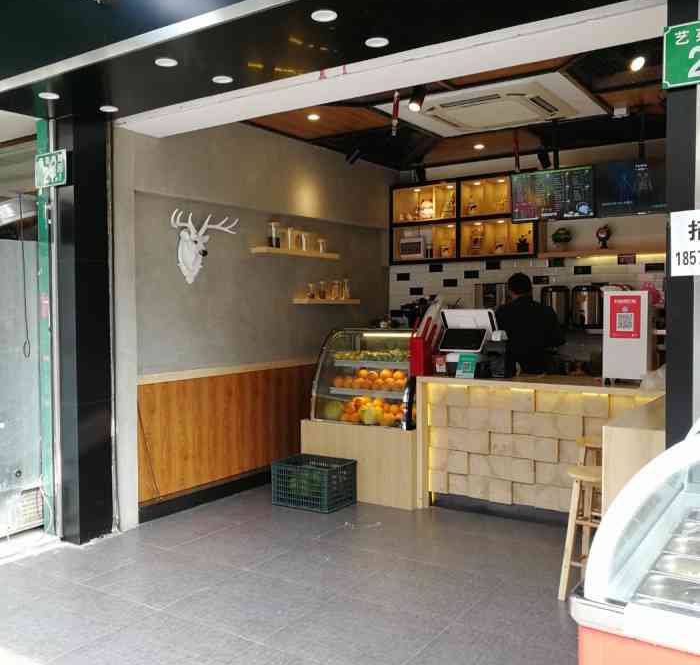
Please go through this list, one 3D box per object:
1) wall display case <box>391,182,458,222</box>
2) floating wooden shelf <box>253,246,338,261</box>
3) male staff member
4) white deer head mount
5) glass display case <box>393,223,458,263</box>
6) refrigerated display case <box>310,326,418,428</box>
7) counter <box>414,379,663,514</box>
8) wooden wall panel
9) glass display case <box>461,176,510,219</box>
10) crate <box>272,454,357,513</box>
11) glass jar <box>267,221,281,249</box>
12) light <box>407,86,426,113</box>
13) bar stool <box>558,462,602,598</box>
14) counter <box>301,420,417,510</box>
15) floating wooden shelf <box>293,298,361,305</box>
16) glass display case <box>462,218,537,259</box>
[{"bbox_3d":[0.757,-1.194,6.848,0.705,0.366,0.270,1,2,34],"label":"wall display case"},{"bbox_3d":[-0.415,-0.638,5.914,0.160,0.045,0.980,1,2,34],"label":"floating wooden shelf"},{"bbox_3d":[1.352,0.361,5.542,0.520,1.640,0.380,0,2,26],"label":"male staff member"},{"bbox_3d":[-1.020,-0.573,4.969,0.230,0.475,0.630,1,2,34],"label":"white deer head mount"},{"bbox_3d":[0.760,-0.830,6.860,0.705,0.363,0.270,1,2,34],"label":"glass display case"},{"bbox_3d":[0.240,0.317,5.505,0.830,0.680,0.650,1,2,34],"label":"refrigerated display case"},{"bbox_3d":[1.356,0.759,4.817,1.680,0.902,0.670,1,2,34],"label":"counter"},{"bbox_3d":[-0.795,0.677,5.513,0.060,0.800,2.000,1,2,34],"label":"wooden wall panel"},{"bbox_3d":[1.340,-1.186,6.455,0.700,0.366,0.270,1,2,34],"label":"glass display case"},{"bbox_3d":[-0.252,1.062,5.127,0.480,0.295,0.340,1,2,33],"label":"crate"},{"bbox_3d":[-0.595,-0.767,5.667,0.106,0.218,0.106,0,2,0],"label":"glass jar"},{"bbox_3d":[0.414,-1.441,4.500,0.100,0.160,0.130,1,2,28],"label":"light"},{"bbox_3d":[1.200,0.953,3.460,0.340,0.599,0.340,1,2,34],"label":"bar stool"},{"bbox_3d":[0.230,0.926,5.511,0.949,0.543,0.710,1,2,34],"label":"counter"},{"bbox_3d":[-0.184,-0.267,6.301,0.145,0.047,0.783,1,2,34],"label":"floating wooden shelf"},{"bbox_3d":[1.355,-0.821,6.458,0.730,0.363,0.270,1,2,34],"label":"glass display case"}]

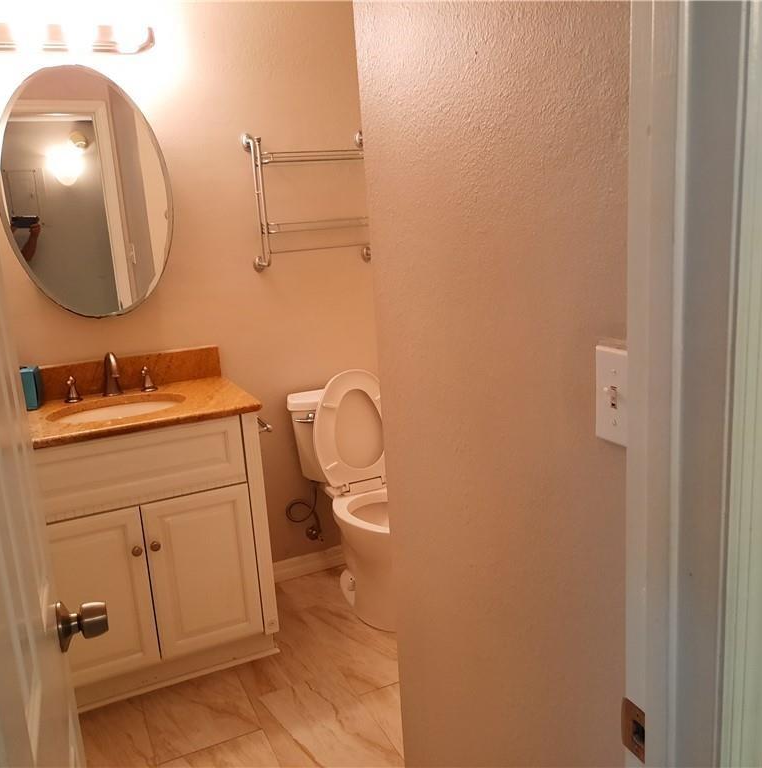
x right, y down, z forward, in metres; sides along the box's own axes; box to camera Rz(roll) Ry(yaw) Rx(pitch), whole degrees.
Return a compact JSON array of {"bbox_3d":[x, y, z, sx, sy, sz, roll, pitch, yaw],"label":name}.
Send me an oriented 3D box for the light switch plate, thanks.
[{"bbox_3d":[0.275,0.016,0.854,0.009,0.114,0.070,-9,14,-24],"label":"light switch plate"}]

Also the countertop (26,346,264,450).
[{"bbox_3d":[-0.850,0.033,2.391,0.790,0.133,0.554,-9,14,-24],"label":"countertop"}]

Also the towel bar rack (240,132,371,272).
[{"bbox_3d":[-0.243,-0.691,2.779,0.494,0.498,0.130,-9,14,-24],"label":"towel bar rack"}]

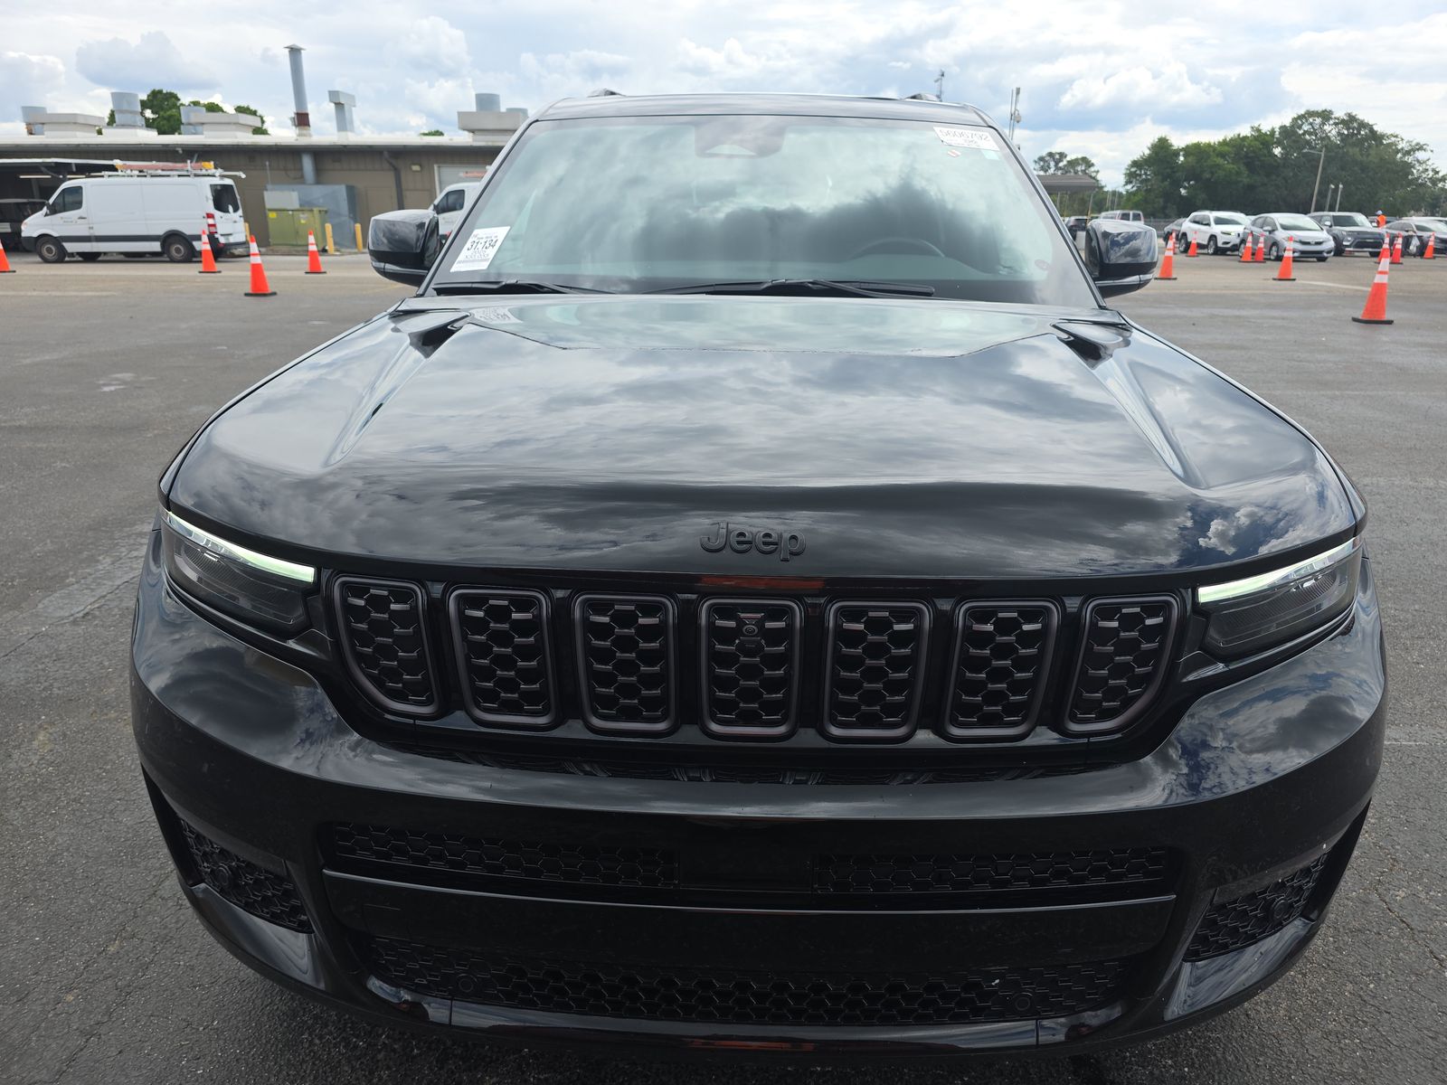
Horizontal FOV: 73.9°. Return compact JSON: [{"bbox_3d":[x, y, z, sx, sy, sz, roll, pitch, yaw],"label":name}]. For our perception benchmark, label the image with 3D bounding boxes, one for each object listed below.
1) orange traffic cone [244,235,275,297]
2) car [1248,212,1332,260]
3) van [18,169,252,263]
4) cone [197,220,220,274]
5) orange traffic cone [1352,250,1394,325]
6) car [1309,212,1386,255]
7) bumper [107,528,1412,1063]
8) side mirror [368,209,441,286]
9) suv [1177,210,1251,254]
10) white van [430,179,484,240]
[{"bbox_3d":[-7.618,-4.532,15.707,0.370,0.920,0.370,0,19,0],"label":"orange traffic cone"},{"bbox_3d":[19.400,-10.586,33.200,1.720,1.520,4.150,2,19,4],"label":"car"},{"bbox_3d":[-17.750,-9.721,28.600,5.900,2.600,2.050,0,19,-2],"label":"van"},{"bbox_3d":[-11.683,-6.569,21.752,0.430,0.920,0.430,0,19,0],"label":"cone"},{"bbox_3d":[8.633,-3.370,12.610,0.370,0.920,0.370,0,19,0],"label":"orange traffic cone"},{"bbox_3d":[25.800,-12.850,40.000,1.900,1.690,4.750,2,19,5],"label":"car"},{"bbox_3d":[0.035,0.346,1.401,1.960,0.620,0.530,1,19,2],"label":"bumper"},{"bbox_3d":[-0.860,-0.832,2.663,0.250,0.200,0.170,1,19,2],"label":"side mirror"},{"bbox_3d":[20.400,-12.699,39.300,1.870,1.680,4.620,1,19,2],"label":"suv"},{"bbox_3d":[-7.500,-10.700,31.800,5.900,2.500,2.030,0,19,-2],"label":"white van"}]

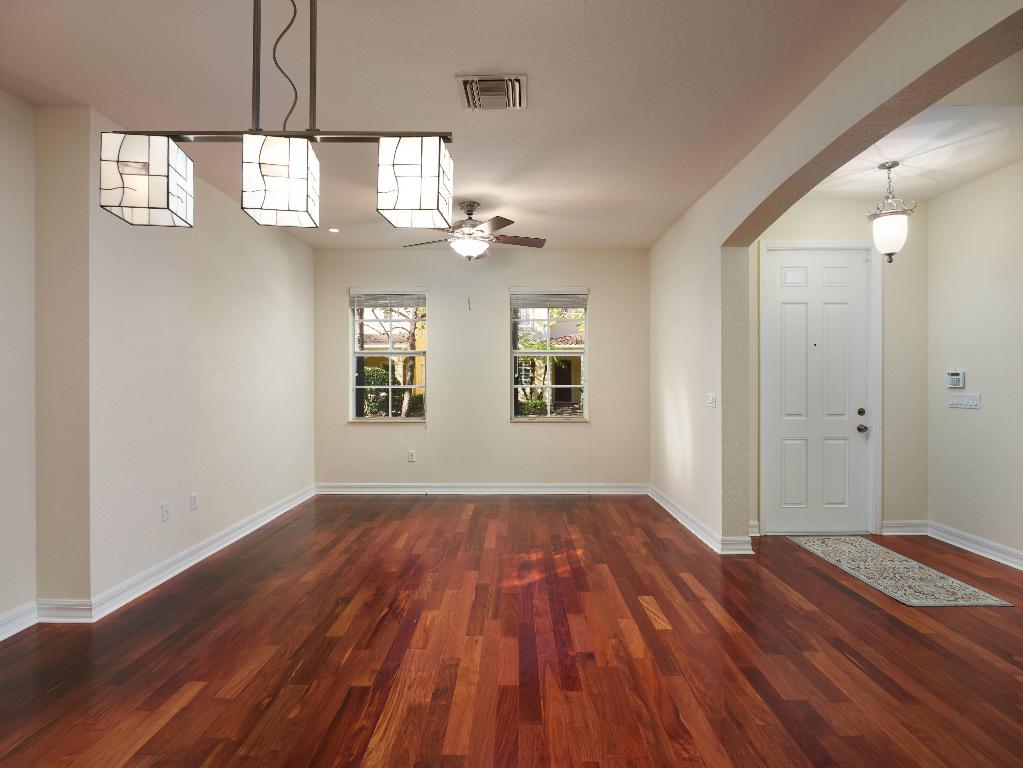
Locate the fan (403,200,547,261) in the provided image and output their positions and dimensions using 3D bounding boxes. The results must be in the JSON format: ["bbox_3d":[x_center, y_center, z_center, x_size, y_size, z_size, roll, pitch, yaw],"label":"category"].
[{"bbox_3d":[-0.334,-1.316,4.648,1.290,0.490,1.270,0,0,0],"label":"fan"}]

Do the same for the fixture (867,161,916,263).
[{"bbox_3d":[2.721,-1.225,3.827,0.300,0.700,0.300,0,0,0],"label":"fixture"}]

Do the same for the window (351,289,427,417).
[{"bbox_3d":[-1.435,-0.344,6.210,0.890,1.500,0.120,0,0,0],"label":"window"}]

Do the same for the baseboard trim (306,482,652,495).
[{"bbox_3d":[-0.335,1.208,6.150,3.890,0.132,0.028,0,0,0],"label":"baseboard trim"}]

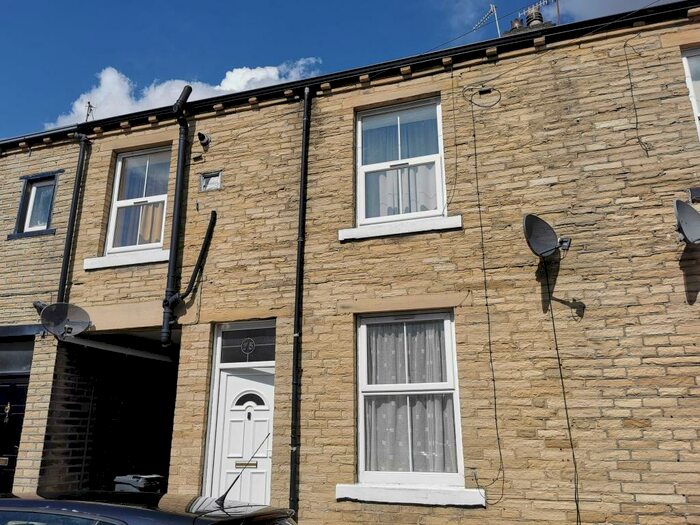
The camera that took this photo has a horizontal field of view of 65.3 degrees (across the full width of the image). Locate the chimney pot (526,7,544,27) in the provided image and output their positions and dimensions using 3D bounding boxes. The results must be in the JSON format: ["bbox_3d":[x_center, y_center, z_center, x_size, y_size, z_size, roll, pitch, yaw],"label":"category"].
[{"bbox_3d":[3.575,-4.602,10.525,0.320,0.520,0.320,-5,-17,18],"label":"chimney pot"}]

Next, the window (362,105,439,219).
[{"bbox_3d":[0.644,-1.303,7.104,1.130,1.660,0.090,-5,-18,17],"label":"window"}]

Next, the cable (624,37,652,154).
[{"bbox_3d":[3.317,-1.922,6.215,0.200,1.610,0.030,-5,-18,17],"label":"cable"}]

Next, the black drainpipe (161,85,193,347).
[{"bbox_3d":[-2.171,-0.720,6.811,0.178,3.419,0.268,-5,-17,18],"label":"black drainpipe"}]

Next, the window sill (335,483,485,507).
[{"bbox_3d":[0.640,2.473,5.839,1.599,0.152,0.190,-5,-18,17],"label":"window sill"}]

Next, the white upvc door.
[{"bbox_3d":[-1.129,2.139,5.961,0.803,1.922,0.069,-5,-17,18],"label":"white upvc door"}]

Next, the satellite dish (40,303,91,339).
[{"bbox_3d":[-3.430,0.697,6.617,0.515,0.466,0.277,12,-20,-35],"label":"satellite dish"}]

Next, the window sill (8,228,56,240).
[{"bbox_3d":[-4.425,-0.369,7.675,0.862,0.089,0.168,-5,-17,18],"label":"window sill"}]

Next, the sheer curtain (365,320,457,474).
[{"bbox_3d":[0.608,1.373,5.672,1.031,1.585,0.099,-5,-17,18],"label":"sheer curtain"}]

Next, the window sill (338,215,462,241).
[{"bbox_3d":[0.543,-0.350,5.923,1.348,0.129,0.178,-5,-17,18],"label":"window sill"}]

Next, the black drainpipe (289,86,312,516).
[{"bbox_3d":[-0.617,0.383,6.794,0.080,5.970,0.090,-5,-18,17],"label":"black drainpipe"}]

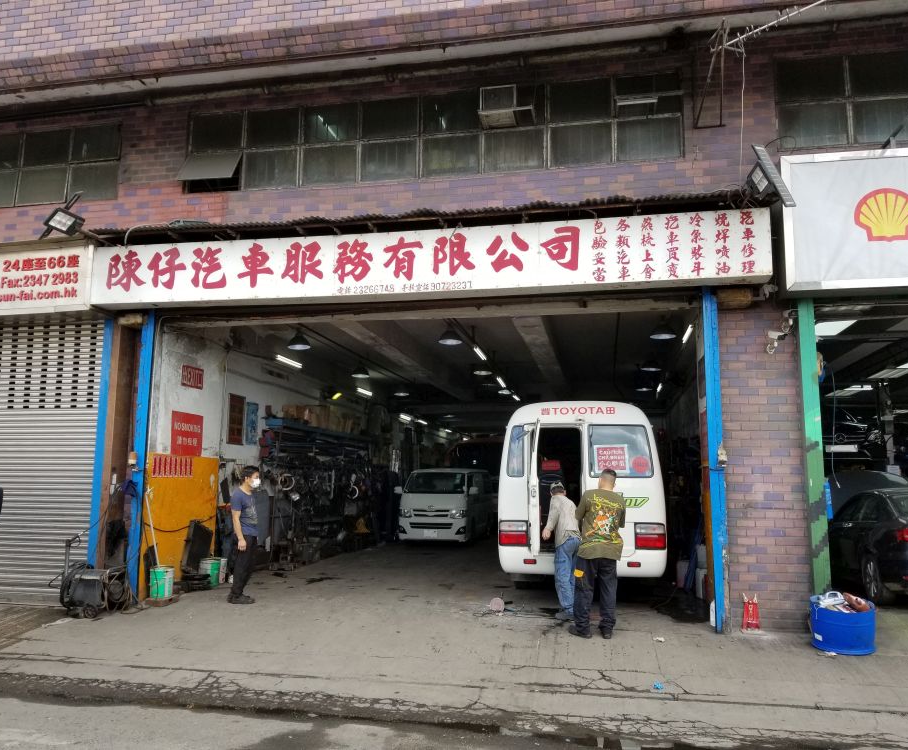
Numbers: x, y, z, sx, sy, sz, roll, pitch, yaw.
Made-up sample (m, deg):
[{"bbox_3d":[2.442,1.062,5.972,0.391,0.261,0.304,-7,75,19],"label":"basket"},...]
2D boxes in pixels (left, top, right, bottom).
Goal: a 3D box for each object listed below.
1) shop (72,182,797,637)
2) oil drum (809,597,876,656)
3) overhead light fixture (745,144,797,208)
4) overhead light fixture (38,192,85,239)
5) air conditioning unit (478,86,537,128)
[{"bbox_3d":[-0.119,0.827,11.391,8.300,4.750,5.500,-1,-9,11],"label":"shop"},{"bbox_3d":[3.819,2.491,7.385,0.570,0.410,0.570,-1,-9,11],"label":"oil drum"},{"bbox_3d":[3.387,-2.124,8.038,0.430,0.560,0.420,5,-9,-27],"label":"overhead light fixture"},{"bbox_3d":[-5.141,-2.089,9.838,0.520,0.520,0.400,5,-9,-27],"label":"overhead light fixture"},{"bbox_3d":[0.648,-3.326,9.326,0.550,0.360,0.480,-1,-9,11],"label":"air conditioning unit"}]

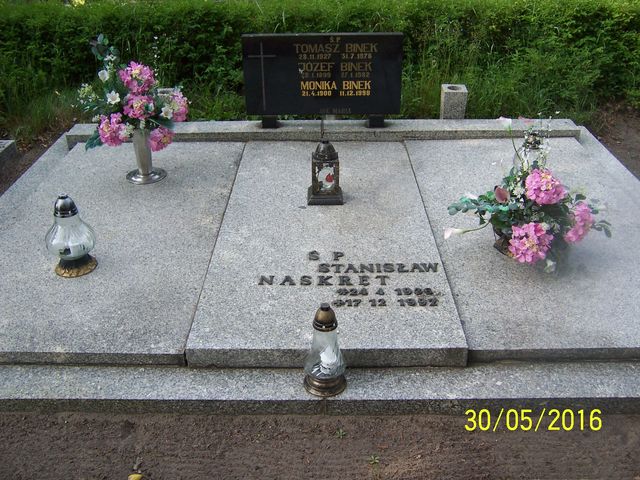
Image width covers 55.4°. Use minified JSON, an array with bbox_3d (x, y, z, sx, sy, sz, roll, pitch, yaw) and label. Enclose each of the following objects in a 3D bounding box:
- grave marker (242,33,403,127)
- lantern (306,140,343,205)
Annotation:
[{"bbox_3d":[0.021,-0.794,3.049,0.780,0.466,0.068,0,27,0],"label":"grave marker"},{"bbox_3d":[0.023,-0.292,2.514,0.148,0.251,0.148,0,31,0],"label":"lantern"}]

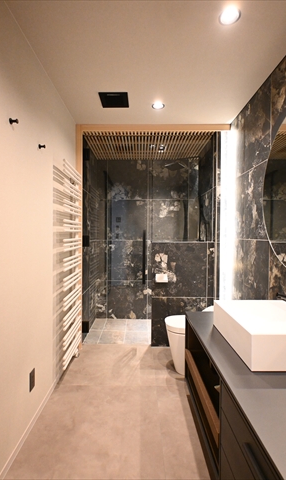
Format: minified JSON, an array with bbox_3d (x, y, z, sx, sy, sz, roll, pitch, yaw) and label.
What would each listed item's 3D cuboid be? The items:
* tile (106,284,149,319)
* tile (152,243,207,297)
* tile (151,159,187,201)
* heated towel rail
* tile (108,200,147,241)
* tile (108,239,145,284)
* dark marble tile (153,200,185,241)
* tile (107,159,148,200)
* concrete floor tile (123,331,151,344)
[{"bbox_3d":[-0.224,0.887,3.945,0.600,0.570,0.013,0,0,0],"label":"tile"},{"bbox_3d":[0.405,0.330,2.907,0.600,0.600,0.013,0,0,0],"label":"tile"},{"bbox_3d":[0.375,-0.902,3.945,0.600,0.600,0.013,0,0,0],"label":"tile"},{"bbox_3d":[-0.660,0.205,2.380,0.100,1.670,0.580,0,0,0],"label":"heated towel rail"},{"bbox_3d":[-0.224,-0.296,3.945,0.600,0.600,0.013,0,0,0],"label":"tile"},{"bbox_3d":[-0.224,0.309,3.945,0.600,0.600,0.013,0,0,0],"label":"tile"},{"bbox_3d":[0.375,-0.296,3.945,0.600,0.600,0.013,0,0,0],"label":"dark marble tile"},{"bbox_3d":[-0.224,-0.902,3.945,0.600,0.600,0.013,0,0,0],"label":"tile"},{"bbox_3d":[-0.065,1.176,3.200,0.300,0.013,0.440,0,0,0],"label":"concrete floor tile"}]

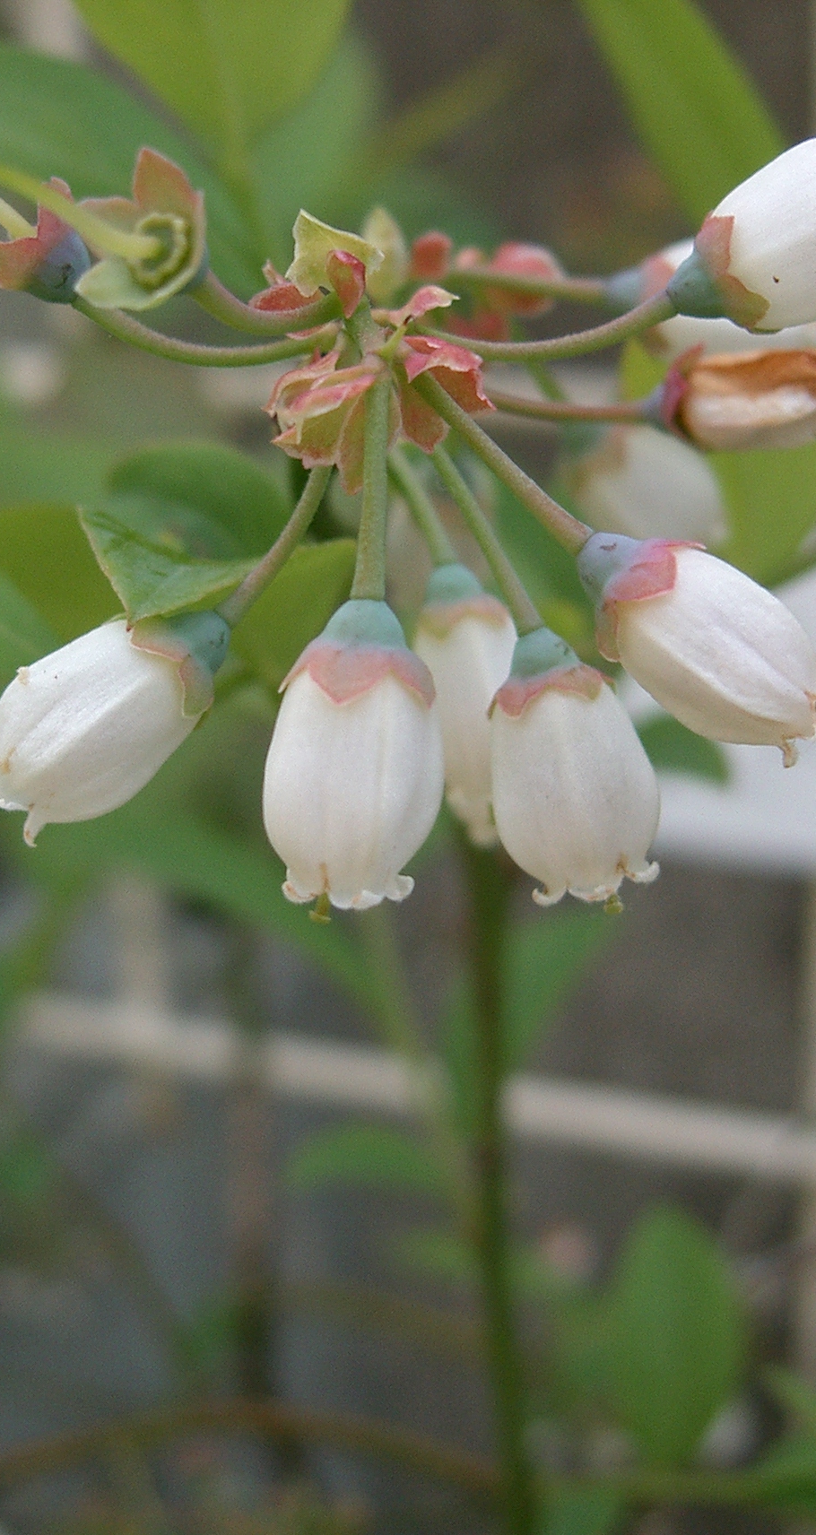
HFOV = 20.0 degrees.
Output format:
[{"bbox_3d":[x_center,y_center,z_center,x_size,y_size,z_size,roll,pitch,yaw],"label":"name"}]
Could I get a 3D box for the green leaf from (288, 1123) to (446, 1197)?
[{"bbox_3d":[-0.004,0.040,0.235,0.016,0.008,0.012,-3,20,0],"label":"green leaf"}]

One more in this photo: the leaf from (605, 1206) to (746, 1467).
[{"bbox_3d":[0.026,0.056,0.230,0.014,0.027,0.009,-3,20,0],"label":"leaf"}]

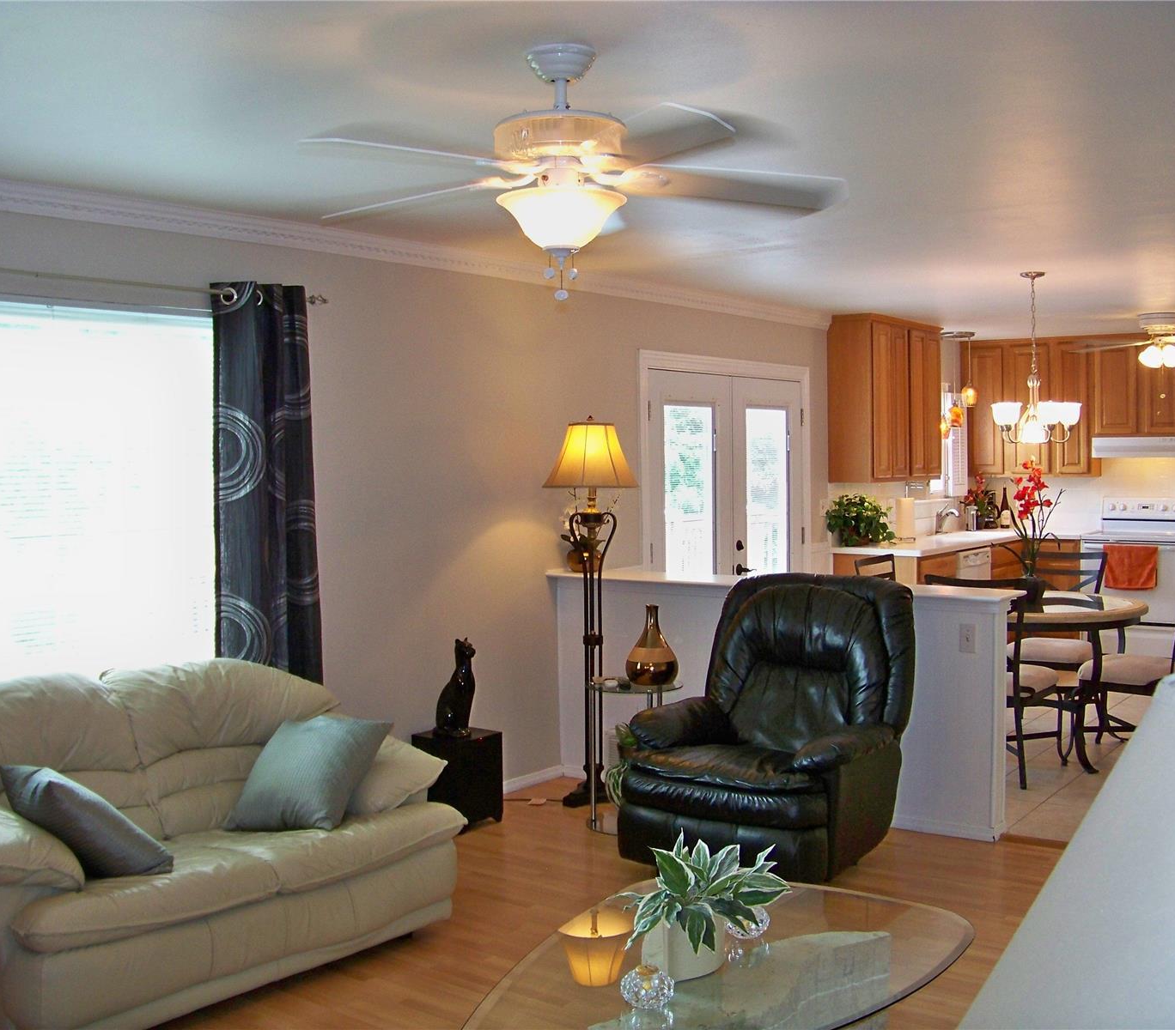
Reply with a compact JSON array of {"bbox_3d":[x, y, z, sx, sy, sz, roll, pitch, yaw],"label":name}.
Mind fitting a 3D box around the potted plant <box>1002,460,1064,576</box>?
[{"bbox_3d":[2.483,0.022,7.291,0.340,0.678,0.300,1,3,36],"label":"potted plant"}]

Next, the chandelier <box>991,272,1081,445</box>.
[{"bbox_3d":[2.189,-0.762,6.418,0.440,0.840,0.440,1,3,38],"label":"chandelier"}]

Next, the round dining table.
[{"bbox_3d":[2.319,0.820,6.629,1.040,0.770,1.040,-1,3,0],"label":"round dining table"}]

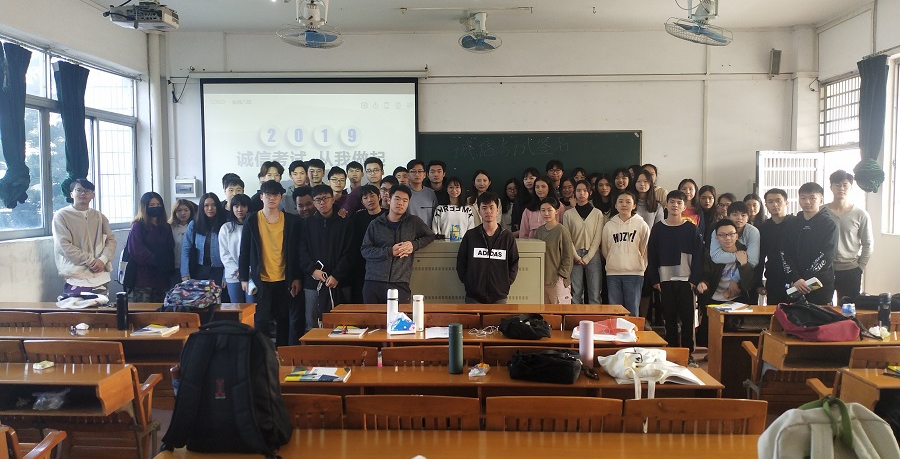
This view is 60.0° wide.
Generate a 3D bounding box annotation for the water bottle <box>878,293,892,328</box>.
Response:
[{"bbox_3d":[2.797,0.546,5.011,0.075,0.250,0.075,0,3,2],"label":"water bottle"}]

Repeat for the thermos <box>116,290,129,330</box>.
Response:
[{"bbox_3d":[-2.154,0.538,5.137,0.070,0.242,0.070,0,3,2],"label":"thermos"}]

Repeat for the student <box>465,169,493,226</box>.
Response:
[{"bbox_3d":[0.348,0.212,8.414,0.430,1.704,0.280,0,3,2],"label":"student"}]

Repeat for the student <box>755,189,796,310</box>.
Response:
[{"bbox_3d":[2.809,0.502,6.731,0.480,1.709,0.290,1,3,12],"label":"student"}]

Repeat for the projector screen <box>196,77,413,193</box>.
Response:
[{"bbox_3d":[-1.626,-0.810,9.031,2.528,1.850,0.050,0,3,2],"label":"projector screen"}]

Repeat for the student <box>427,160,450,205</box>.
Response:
[{"bbox_3d":[-0.124,0.145,8.416,0.470,1.763,0.280,0,3,-1],"label":"student"}]

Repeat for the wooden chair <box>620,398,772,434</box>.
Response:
[{"bbox_3d":[0.946,1.100,3.155,0.551,0.893,0.420,0,3,2],"label":"wooden chair"}]

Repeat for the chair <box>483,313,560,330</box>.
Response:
[{"bbox_3d":[0.479,0.949,5.267,0.530,0.860,0.480,0,3,2],"label":"chair"}]

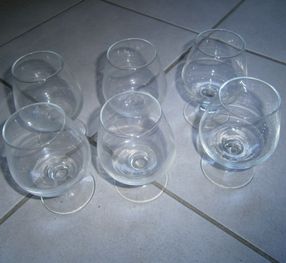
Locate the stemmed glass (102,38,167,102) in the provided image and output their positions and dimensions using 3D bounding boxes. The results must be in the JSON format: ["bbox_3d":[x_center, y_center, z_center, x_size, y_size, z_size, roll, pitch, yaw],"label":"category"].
[{"bbox_3d":[-0.011,-0.054,0.359,0.085,0.122,0.085,-2,50,2],"label":"stemmed glass"}]

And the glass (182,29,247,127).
[{"bbox_3d":[0.096,-0.067,0.363,0.085,0.122,0.085,-2,50,2],"label":"glass"}]

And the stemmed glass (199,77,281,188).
[{"bbox_3d":[0.106,0.005,0.302,0.085,0.122,0.085,-2,50,2],"label":"stemmed glass"}]

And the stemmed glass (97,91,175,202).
[{"bbox_3d":[-0.008,0.021,0.296,0.085,0.122,0.085,-2,50,2],"label":"stemmed glass"}]

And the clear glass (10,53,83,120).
[{"bbox_3d":[-0.120,-0.037,0.352,0.085,0.122,0.085,-2,50,2],"label":"clear glass"}]

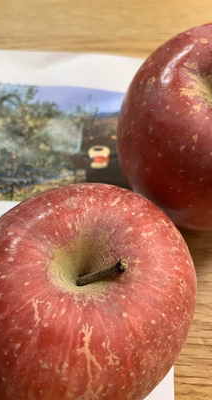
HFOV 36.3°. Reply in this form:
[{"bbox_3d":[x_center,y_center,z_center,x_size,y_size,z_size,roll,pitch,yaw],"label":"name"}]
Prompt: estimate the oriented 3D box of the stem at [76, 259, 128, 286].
[{"bbox_3d":[-0.002,0.024,0.104,0.018,0.003,0.003,-24,78,18],"label":"stem"}]

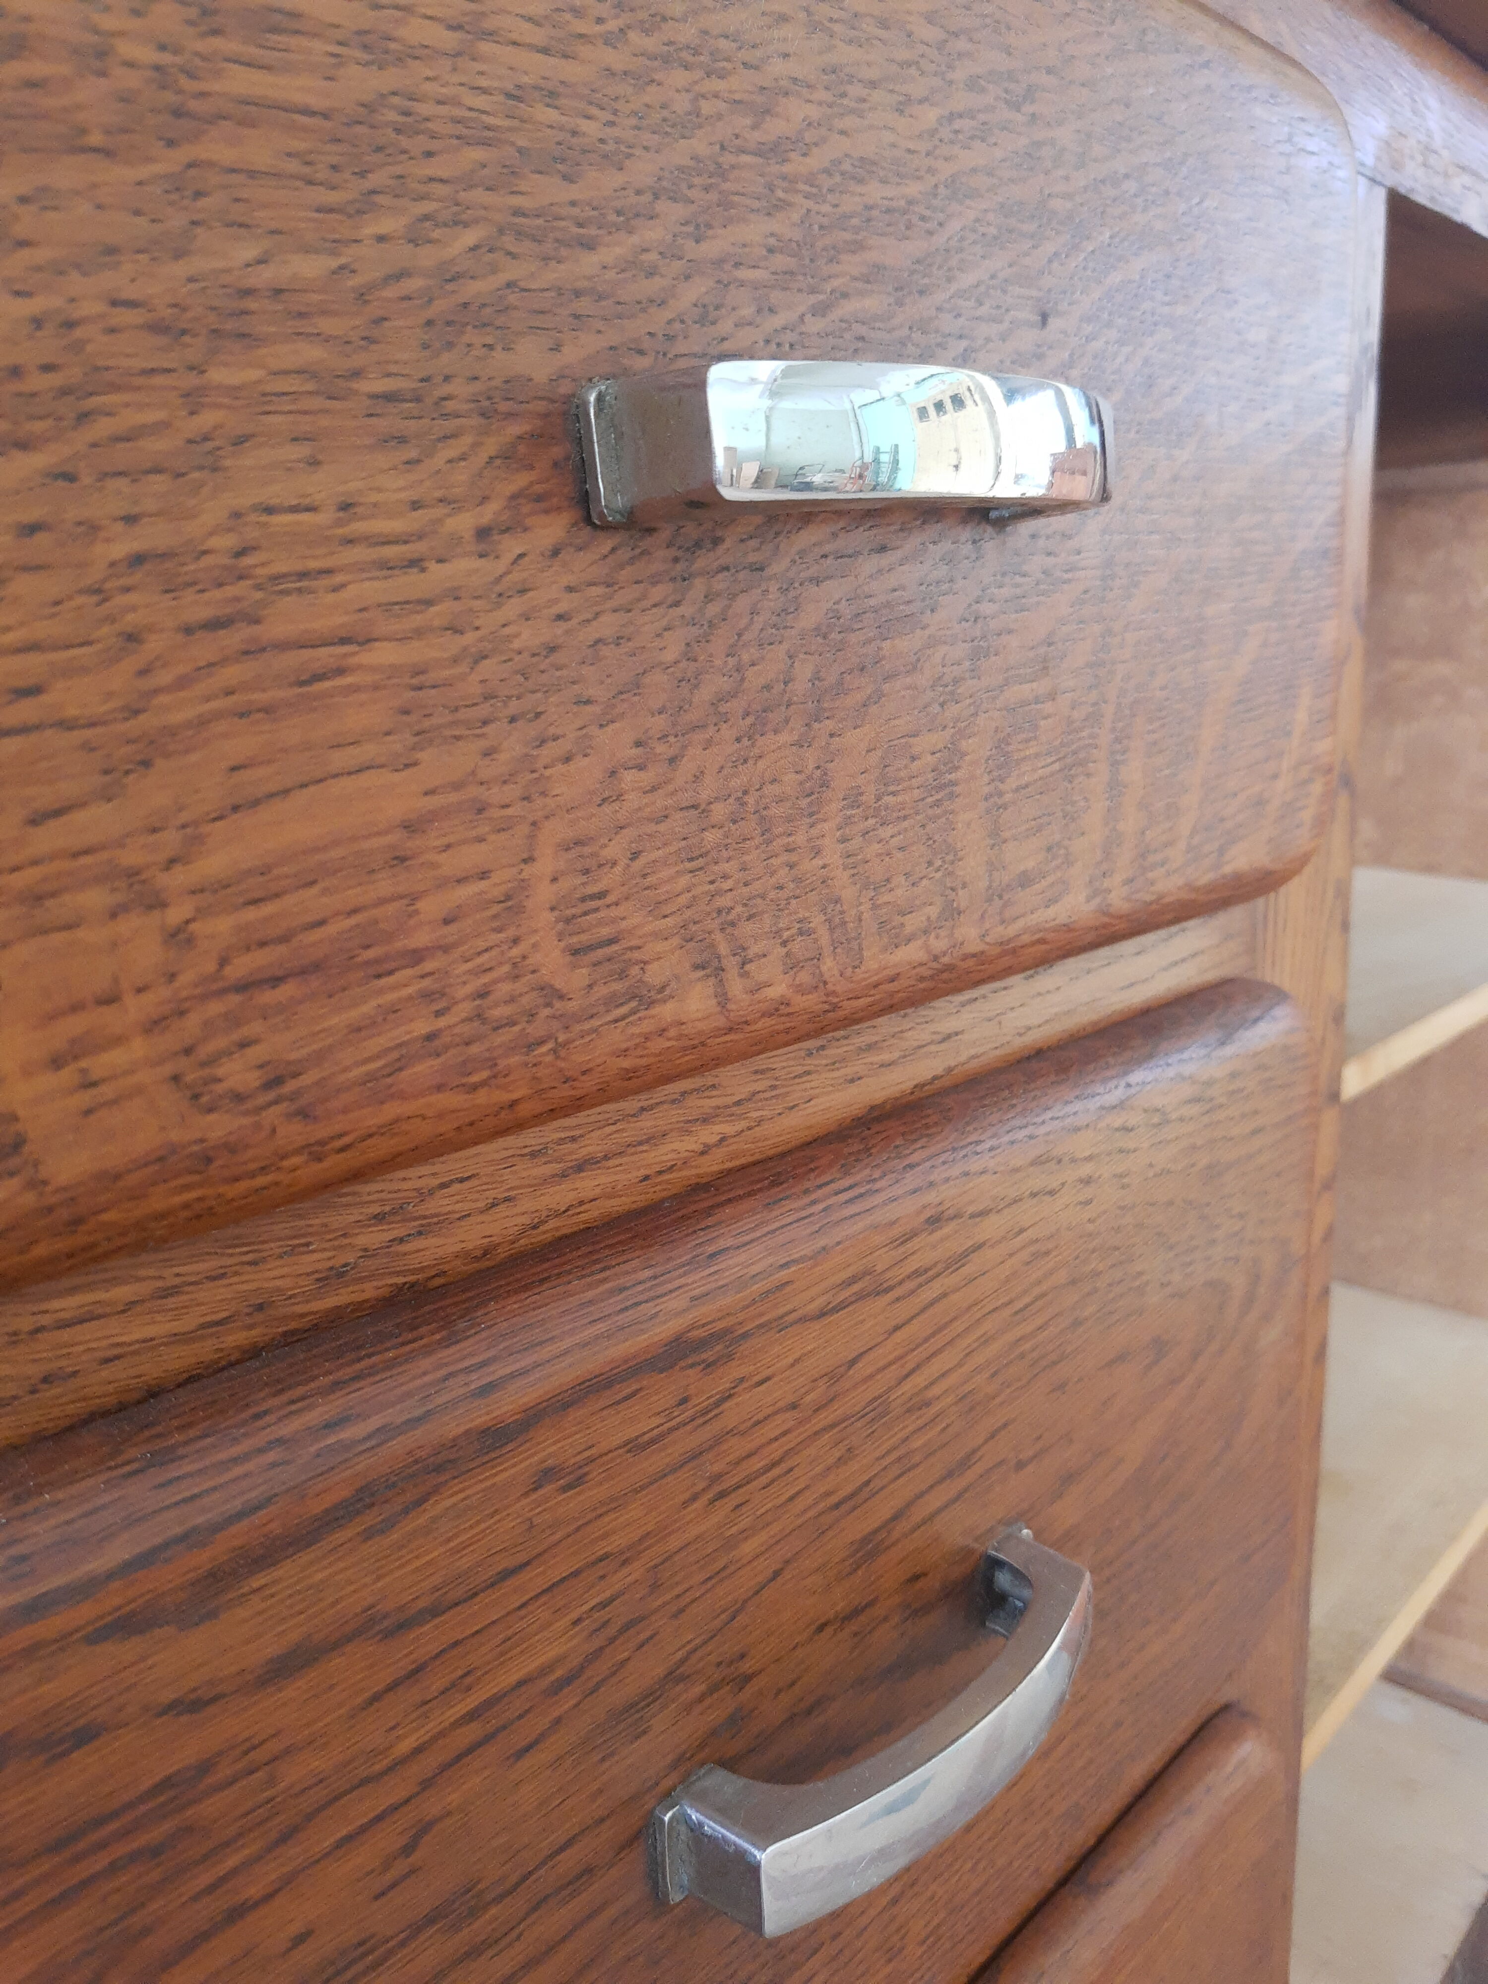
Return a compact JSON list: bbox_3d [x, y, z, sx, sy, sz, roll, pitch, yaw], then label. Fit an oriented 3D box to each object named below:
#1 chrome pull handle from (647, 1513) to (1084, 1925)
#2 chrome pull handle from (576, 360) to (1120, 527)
[{"bbox_3d":[0.032,0.122,0.250,0.024,0.016,0.103,10,18,43],"label":"chrome pull handle"},{"bbox_3d":[0.024,-0.075,0.206,0.024,0.016,0.102,10,20,43],"label":"chrome pull handle"}]

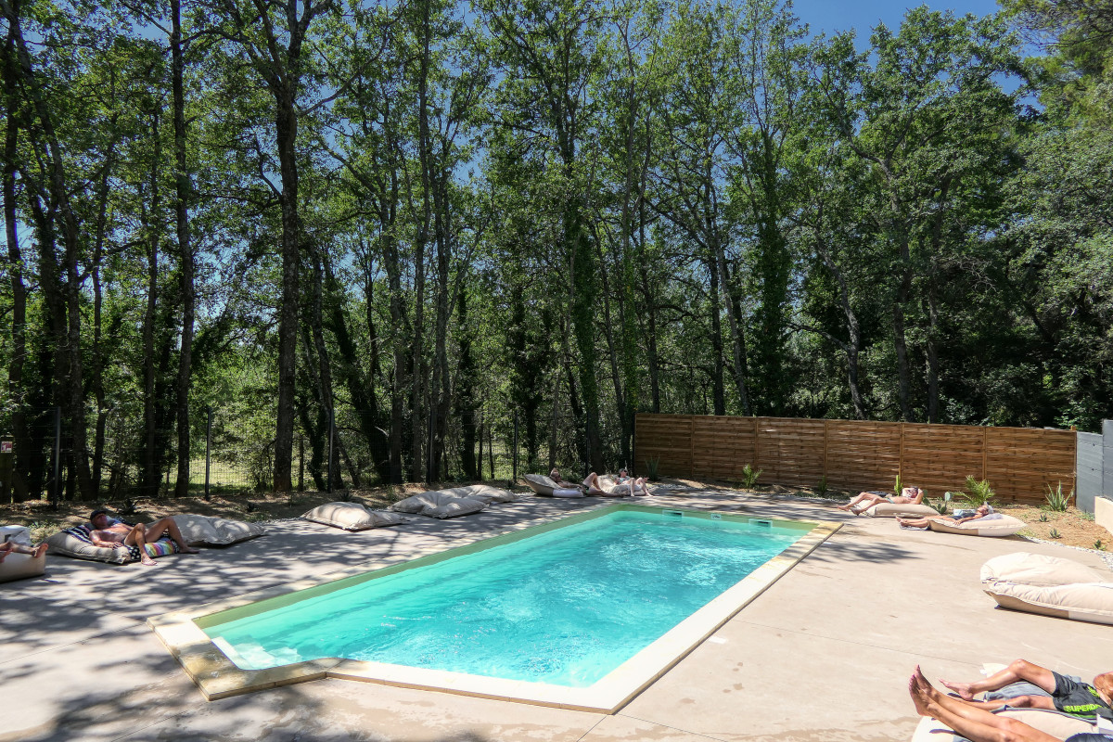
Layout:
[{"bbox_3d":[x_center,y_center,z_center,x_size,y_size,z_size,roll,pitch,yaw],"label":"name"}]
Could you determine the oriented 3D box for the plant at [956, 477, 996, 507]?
[{"bbox_3d":[9.382,2.729,16.584,0.920,0.720,0.850,0,-2,30],"label":"plant"}]

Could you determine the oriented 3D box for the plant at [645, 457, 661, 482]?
[{"bbox_3d":[2.631,2.666,20.333,0.460,0.720,0.460,1,-2,0],"label":"plant"}]

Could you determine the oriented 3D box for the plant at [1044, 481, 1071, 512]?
[{"bbox_3d":[11.139,2.770,16.484,0.580,0.700,0.580,0,-2,34],"label":"plant"}]

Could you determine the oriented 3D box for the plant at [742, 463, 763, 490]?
[{"bbox_3d":[4.917,2.690,18.683,0.560,0.660,0.560,1,-2,15],"label":"plant"}]

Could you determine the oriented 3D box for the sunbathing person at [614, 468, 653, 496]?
[{"bbox_3d":[1.772,2.568,17.184,0.520,0.580,1.000,3,-2,-37],"label":"sunbathing person"}]

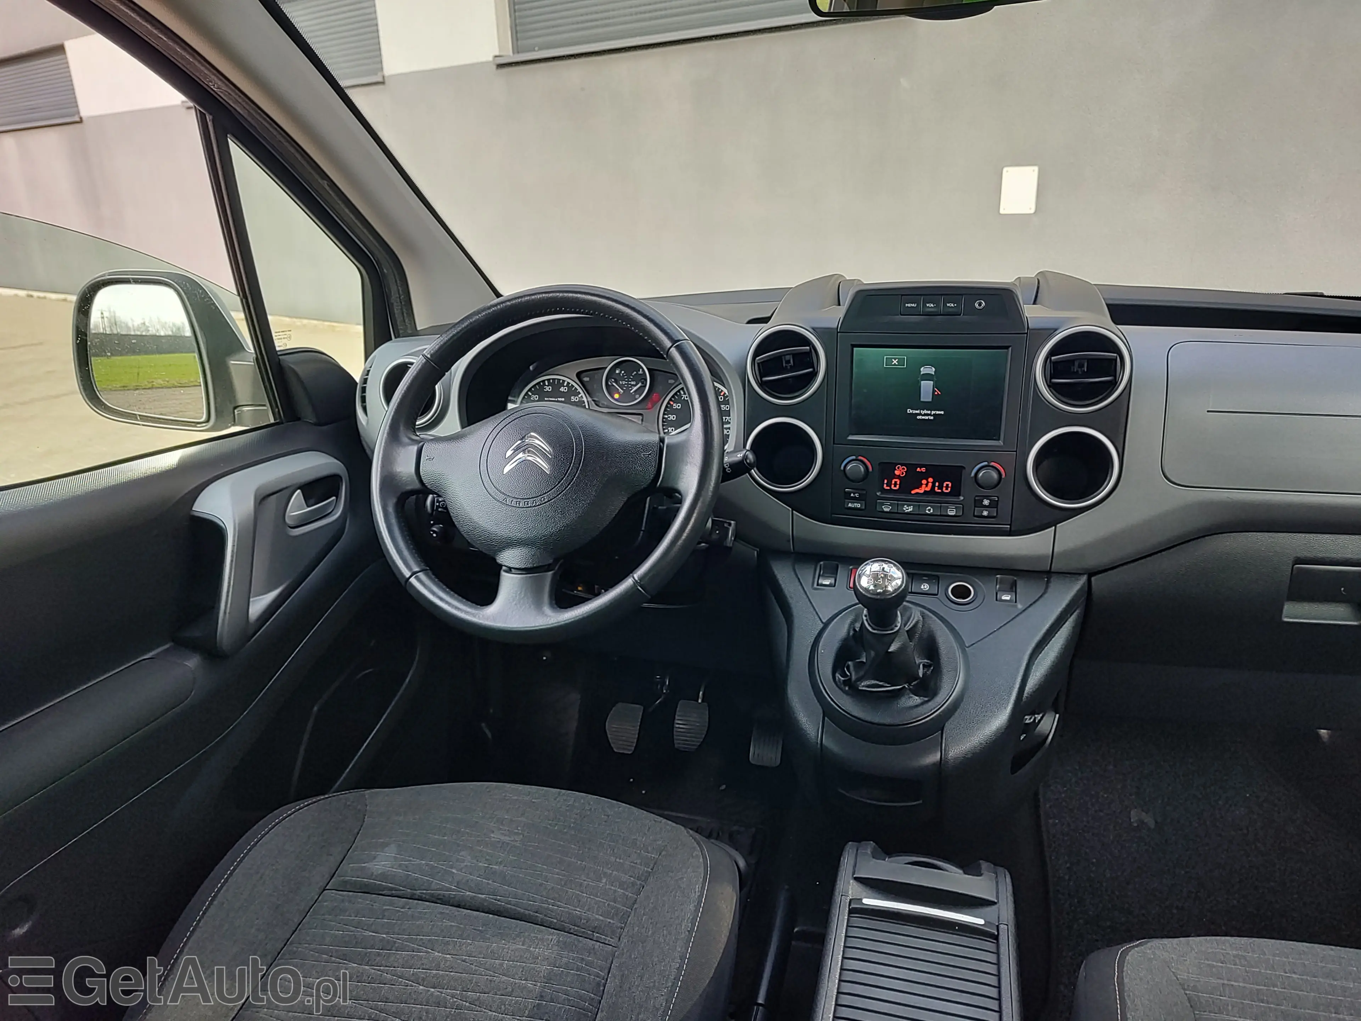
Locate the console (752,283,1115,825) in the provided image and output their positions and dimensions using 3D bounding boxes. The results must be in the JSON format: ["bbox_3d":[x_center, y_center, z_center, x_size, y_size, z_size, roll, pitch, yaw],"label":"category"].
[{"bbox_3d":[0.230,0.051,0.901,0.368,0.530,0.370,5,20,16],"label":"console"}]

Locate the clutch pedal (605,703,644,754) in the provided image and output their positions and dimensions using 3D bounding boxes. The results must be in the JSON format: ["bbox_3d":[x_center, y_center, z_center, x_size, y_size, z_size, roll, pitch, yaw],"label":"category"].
[{"bbox_3d":[-0.091,0.351,1.455,0.058,0.077,0.027,5,-13,16],"label":"clutch pedal"}]

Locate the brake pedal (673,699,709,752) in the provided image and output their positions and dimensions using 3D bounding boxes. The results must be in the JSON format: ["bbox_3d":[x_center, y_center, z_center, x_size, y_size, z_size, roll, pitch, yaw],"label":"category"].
[{"bbox_3d":[0.017,0.341,1.430,0.058,0.077,0.027,5,-13,16],"label":"brake pedal"}]

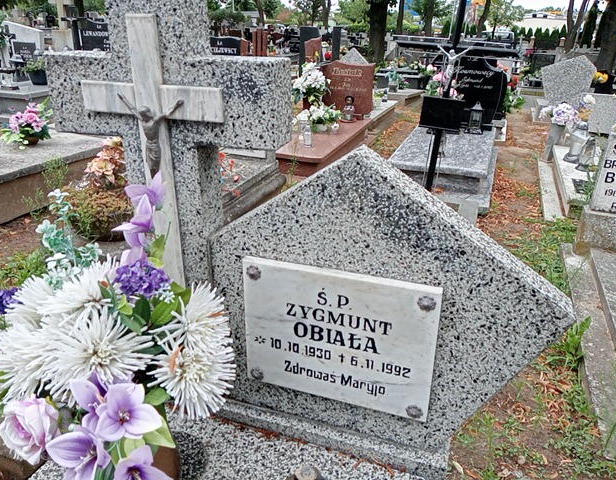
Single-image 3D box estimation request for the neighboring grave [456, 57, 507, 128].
[{"bbox_3d":[1.790,-1.632,5.680,0.618,0.762,0.113,10,24,18],"label":"neighboring grave"}]

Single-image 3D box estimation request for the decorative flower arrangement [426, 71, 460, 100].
[{"bbox_3d":[1.482,-1.674,5.670,0.383,0.348,0.307,8,25,18],"label":"decorative flower arrangement"}]

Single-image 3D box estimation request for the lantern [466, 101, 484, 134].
[{"bbox_3d":[1.806,-1.309,5.522,0.154,0.323,0.154,10,24,18],"label":"lantern"}]

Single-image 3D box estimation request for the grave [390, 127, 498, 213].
[{"bbox_3d":[1.385,-0.828,5.185,0.950,0.273,2.262,8,25,18],"label":"grave"}]

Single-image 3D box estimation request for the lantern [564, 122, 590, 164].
[{"bbox_3d":[2.611,-0.941,4.993,0.175,0.356,0.175,10,24,18],"label":"lantern"}]

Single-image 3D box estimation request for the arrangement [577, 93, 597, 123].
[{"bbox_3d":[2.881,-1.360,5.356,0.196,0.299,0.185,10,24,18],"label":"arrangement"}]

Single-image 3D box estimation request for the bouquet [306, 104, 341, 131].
[{"bbox_3d":[0.140,-1.333,5.635,0.455,0.293,0.387,8,25,18],"label":"bouquet"}]

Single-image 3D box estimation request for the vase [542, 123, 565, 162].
[{"bbox_3d":[2.508,-0.986,5.293,0.160,0.380,0.160,8,25,18],"label":"vase"}]

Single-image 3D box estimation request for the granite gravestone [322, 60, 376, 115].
[{"bbox_3d":[0.479,-1.836,6.248,0.649,0.618,0.113,10,24,18],"label":"granite gravestone"}]

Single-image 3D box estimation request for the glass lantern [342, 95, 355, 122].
[{"bbox_3d":[0.492,-1.553,6.114,0.124,0.276,0.124,10,24,18],"label":"glass lantern"}]

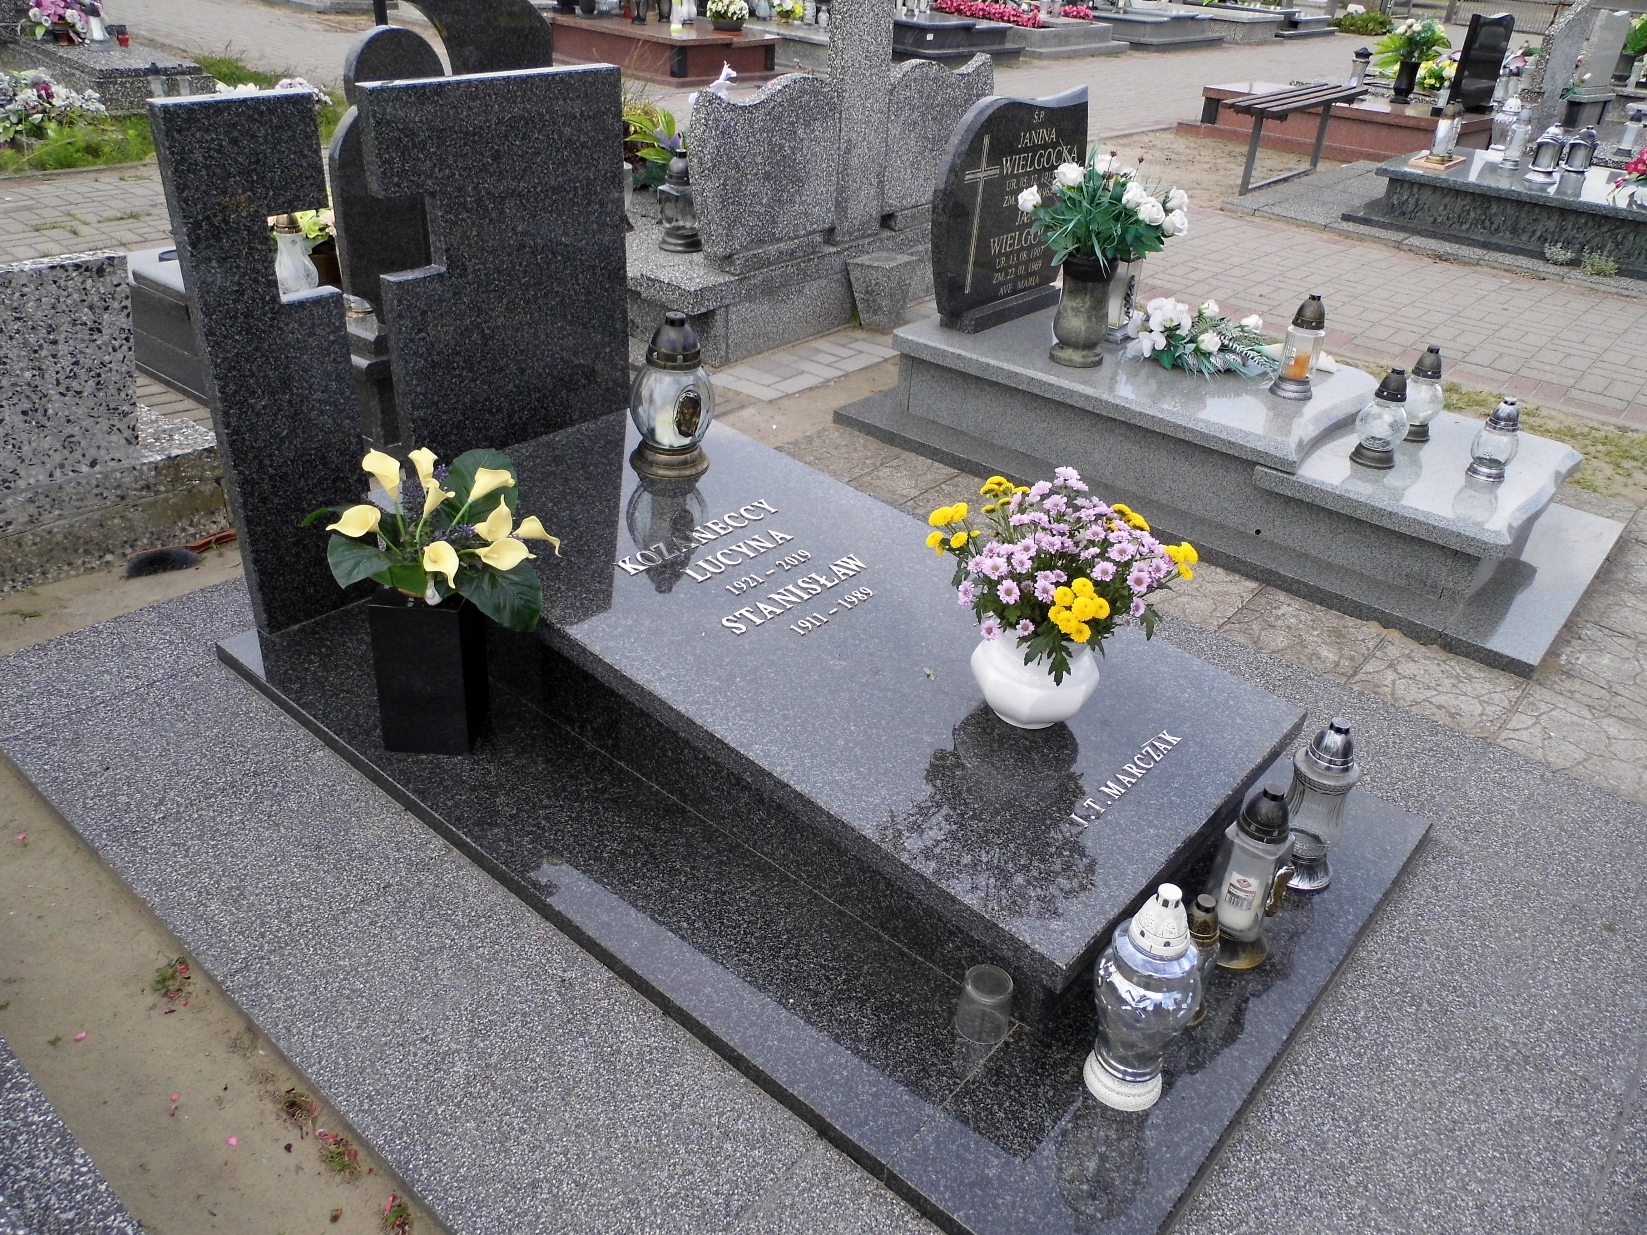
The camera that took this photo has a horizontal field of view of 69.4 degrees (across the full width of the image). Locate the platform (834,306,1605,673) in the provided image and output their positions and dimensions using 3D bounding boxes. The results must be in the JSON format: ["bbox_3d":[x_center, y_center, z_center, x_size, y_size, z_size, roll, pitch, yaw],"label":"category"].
[{"bbox_3d":[1.155,-0.549,3.470,2.020,0.290,1.050,26,37,32],"label":"platform"}]

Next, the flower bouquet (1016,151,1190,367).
[{"bbox_3d":[0.784,-1.019,3.401,0.450,0.570,0.450,26,37,32],"label":"flower bouquet"}]

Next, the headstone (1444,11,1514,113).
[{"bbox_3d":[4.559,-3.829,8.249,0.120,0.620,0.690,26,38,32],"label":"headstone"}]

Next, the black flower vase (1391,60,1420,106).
[{"bbox_3d":[4.194,-3.856,8.571,0.155,0.265,0.155,26,37,32],"label":"black flower vase"}]

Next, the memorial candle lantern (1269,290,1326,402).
[{"bbox_3d":[1.301,-0.736,3.217,0.120,0.270,0.120,15,33,18],"label":"memorial candle lantern"}]

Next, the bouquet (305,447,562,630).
[{"bbox_3d":[-0.645,-0.135,1.986,0.400,0.315,0.320,-8,33,-18],"label":"bouquet"}]

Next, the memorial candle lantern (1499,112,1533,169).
[{"bbox_3d":[3.850,-2.647,6.589,0.118,0.290,0.118,19,34,23],"label":"memorial candle lantern"}]

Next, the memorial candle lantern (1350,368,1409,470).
[{"bbox_3d":[1.409,-0.502,2.968,0.132,0.240,0.132,18,34,22],"label":"memorial candle lantern"}]

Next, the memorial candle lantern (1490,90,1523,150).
[{"bbox_3d":[4.064,-2.936,7.072,0.145,0.310,0.145,26,37,32],"label":"memorial candle lantern"}]

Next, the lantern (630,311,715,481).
[{"bbox_3d":[-0.322,-0.480,2.479,0.178,0.328,0.178,3,31,-2],"label":"lantern"}]

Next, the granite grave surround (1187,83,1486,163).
[{"bbox_3d":[3.727,-3.560,8.582,1.920,0.330,1.120,25,37,31],"label":"granite grave surround"}]

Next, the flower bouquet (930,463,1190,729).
[{"bbox_3d":[0.348,-0.022,1.839,0.400,0.430,0.370,10,32,11],"label":"flower bouquet"}]

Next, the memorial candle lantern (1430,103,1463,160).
[{"bbox_3d":[3.411,-2.640,6.491,0.125,0.295,0.125,26,37,32],"label":"memorial candle lantern"}]

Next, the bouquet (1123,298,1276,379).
[{"bbox_3d":[1.181,-0.867,3.604,0.500,0.165,0.360,26,37,32],"label":"bouquet"}]

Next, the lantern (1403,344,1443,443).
[{"bbox_3d":[1.584,-0.597,3.142,0.130,0.240,0.130,18,34,23],"label":"lantern"}]

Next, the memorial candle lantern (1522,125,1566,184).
[{"bbox_3d":[3.883,-2.507,6.389,0.160,0.260,0.160,19,34,24],"label":"memorial candle lantern"}]

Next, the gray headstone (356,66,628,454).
[{"bbox_3d":[-0.671,-0.749,2.564,0.057,0.775,0.595,26,37,32],"label":"gray headstone"}]

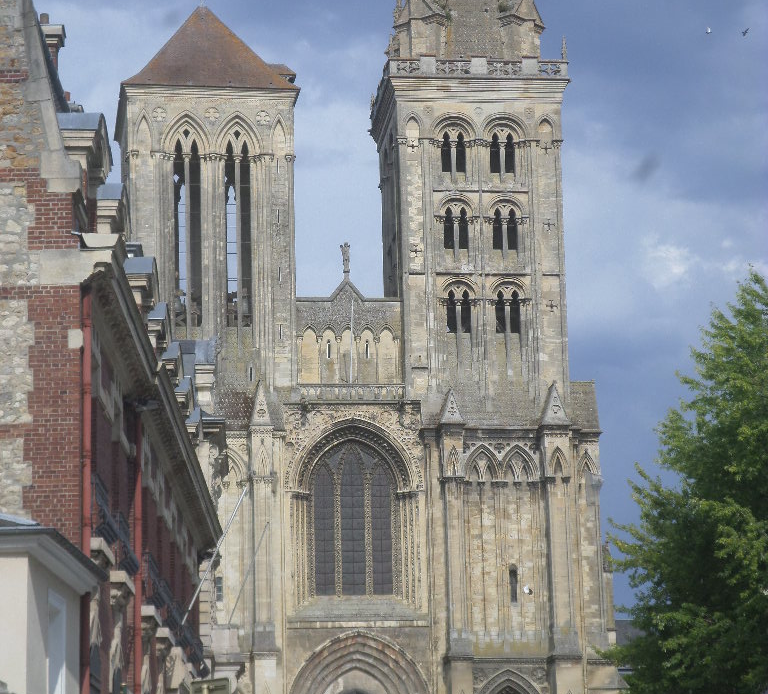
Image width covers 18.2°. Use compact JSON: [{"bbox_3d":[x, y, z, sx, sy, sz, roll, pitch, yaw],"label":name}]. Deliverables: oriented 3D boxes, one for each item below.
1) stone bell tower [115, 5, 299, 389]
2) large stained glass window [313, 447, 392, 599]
[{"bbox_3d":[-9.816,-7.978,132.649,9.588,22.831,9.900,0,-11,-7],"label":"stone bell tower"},{"bbox_3d":[-1.571,8.959,124.439,4.208,7.939,0.600,0,-11,-7],"label":"large stained glass window"}]

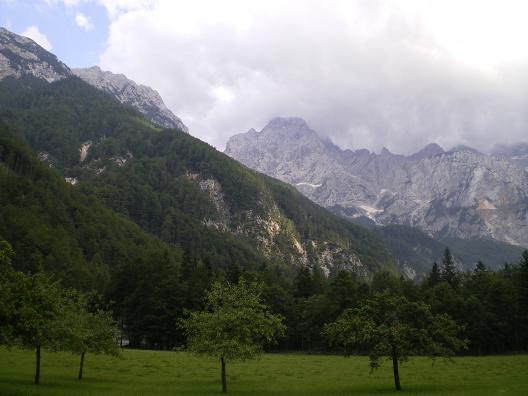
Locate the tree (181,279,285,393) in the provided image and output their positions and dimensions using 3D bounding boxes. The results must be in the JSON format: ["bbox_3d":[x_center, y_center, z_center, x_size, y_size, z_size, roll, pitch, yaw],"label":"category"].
[{"bbox_3d":[-1.356,5.833,24.831,4.390,4.710,4.210,0,-15,0],"label":"tree"}]

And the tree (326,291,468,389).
[{"bbox_3d":[5.708,6.161,25.056,6.040,4.070,5.440,0,-15,0],"label":"tree"}]

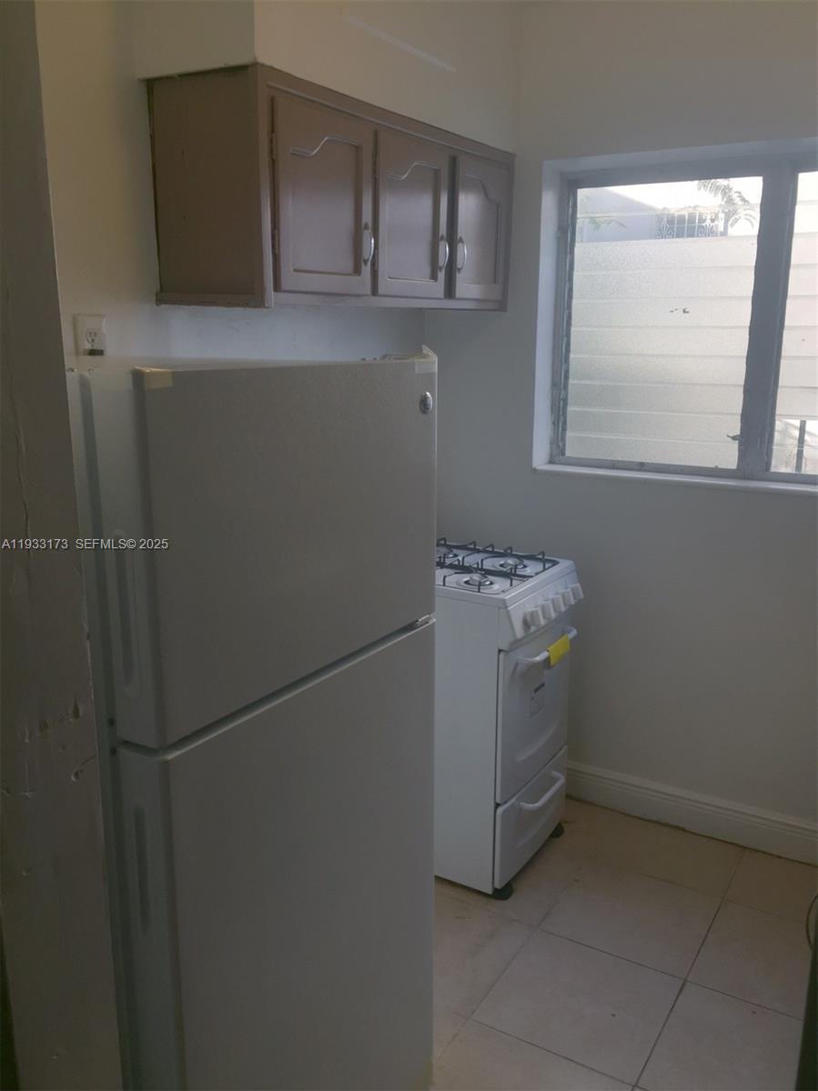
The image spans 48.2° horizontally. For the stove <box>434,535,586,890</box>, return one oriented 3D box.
[{"bbox_3d":[0.156,0.504,2.920,0.635,0.975,0.491,8,16,31],"label":"stove"}]

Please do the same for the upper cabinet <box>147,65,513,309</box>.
[{"bbox_3d":[-0.127,-0.922,2.573,0.343,0.495,1.243,8,16,31],"label":"upper cabinet"}]

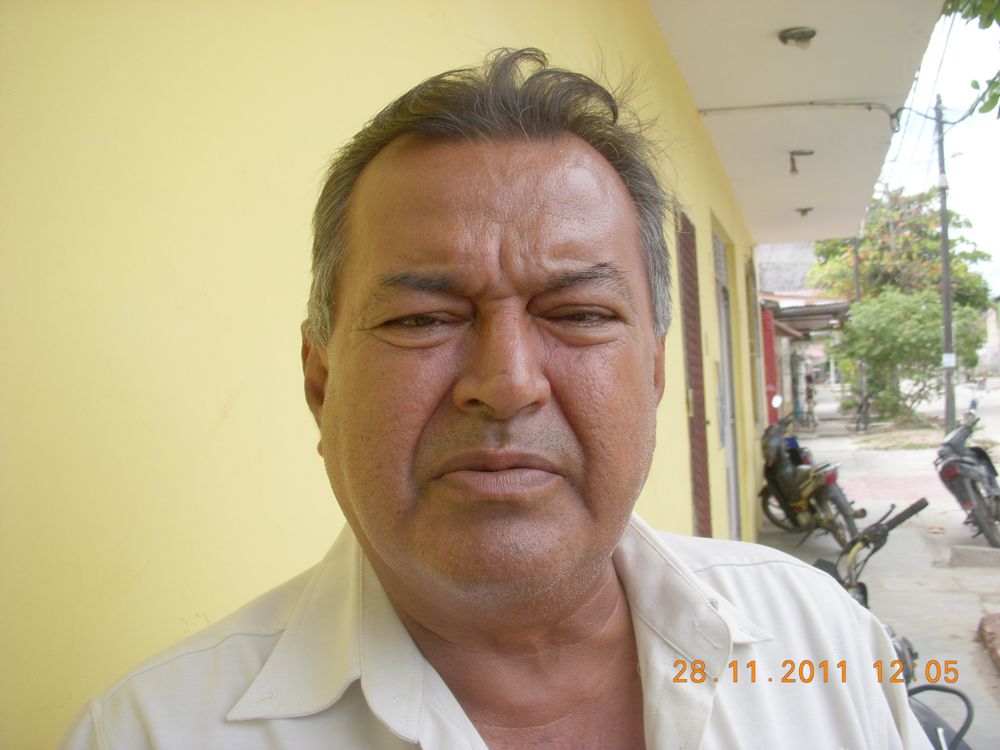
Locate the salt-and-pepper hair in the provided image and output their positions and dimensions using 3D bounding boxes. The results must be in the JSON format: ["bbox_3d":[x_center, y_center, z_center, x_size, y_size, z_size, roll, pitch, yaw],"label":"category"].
[{"bbox_3d":[-0.004,-0.060,0.515,0.170,0.160,0.185,-2,-1,-3],"label":"salt-and-pepper hair"}]

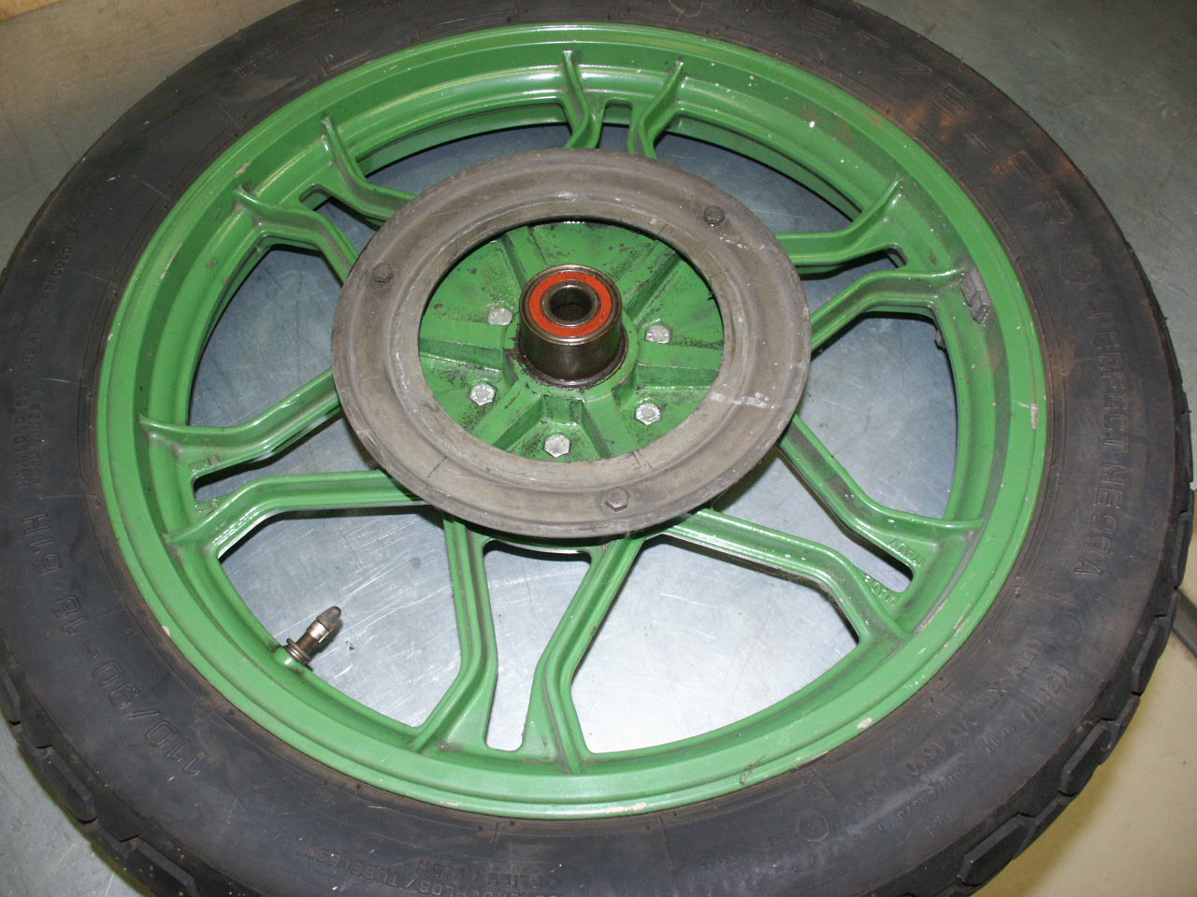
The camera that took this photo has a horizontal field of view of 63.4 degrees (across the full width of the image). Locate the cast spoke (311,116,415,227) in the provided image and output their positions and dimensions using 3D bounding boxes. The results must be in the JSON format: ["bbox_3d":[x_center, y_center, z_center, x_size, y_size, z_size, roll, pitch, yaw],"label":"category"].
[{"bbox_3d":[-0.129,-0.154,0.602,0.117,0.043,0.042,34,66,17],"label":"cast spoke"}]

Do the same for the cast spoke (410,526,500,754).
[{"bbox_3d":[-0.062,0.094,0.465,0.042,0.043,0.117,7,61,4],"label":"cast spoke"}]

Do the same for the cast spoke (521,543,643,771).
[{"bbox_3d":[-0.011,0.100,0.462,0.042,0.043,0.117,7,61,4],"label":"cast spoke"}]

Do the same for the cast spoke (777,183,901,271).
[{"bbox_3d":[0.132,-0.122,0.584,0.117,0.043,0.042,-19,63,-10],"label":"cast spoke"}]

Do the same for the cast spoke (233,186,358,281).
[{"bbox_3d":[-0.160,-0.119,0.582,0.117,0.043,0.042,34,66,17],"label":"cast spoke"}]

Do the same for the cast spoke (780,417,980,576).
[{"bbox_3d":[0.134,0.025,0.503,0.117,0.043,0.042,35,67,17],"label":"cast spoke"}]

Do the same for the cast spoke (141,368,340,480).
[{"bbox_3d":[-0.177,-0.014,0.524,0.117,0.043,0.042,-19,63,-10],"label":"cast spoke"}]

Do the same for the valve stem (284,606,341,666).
[{"bbox_3d":[-0.136,0.089,0.471,0.013,0.013,0.028,35,67,17],"label":"valve stem"}]

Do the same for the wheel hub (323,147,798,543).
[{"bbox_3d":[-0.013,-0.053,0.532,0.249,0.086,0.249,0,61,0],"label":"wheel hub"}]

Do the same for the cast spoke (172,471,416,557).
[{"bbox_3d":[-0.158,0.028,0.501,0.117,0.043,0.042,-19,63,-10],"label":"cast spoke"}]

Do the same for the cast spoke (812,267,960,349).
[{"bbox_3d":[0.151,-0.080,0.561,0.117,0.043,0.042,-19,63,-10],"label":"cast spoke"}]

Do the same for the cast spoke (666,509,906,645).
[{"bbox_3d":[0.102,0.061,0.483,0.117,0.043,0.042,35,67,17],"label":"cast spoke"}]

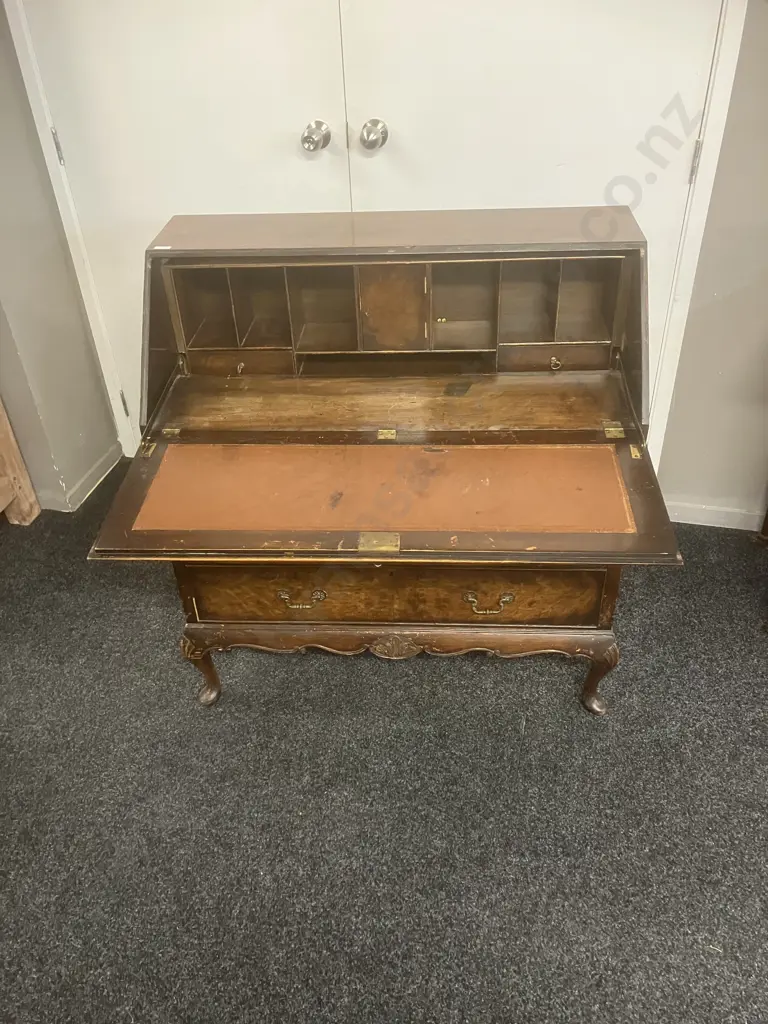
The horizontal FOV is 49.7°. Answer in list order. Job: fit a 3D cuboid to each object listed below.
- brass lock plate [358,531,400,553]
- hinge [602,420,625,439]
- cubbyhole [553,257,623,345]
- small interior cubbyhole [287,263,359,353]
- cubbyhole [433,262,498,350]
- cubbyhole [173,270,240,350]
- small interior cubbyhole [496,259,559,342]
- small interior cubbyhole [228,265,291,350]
[{"bbox_3d":[-0.007,0.045,1.248,0.061,0.005,0.046,0,37,4],"label":"brass lock plate"},{"bbox_3d":[0.406,-0.145,1.462,0.034,0.005,0.057,0,37,4],"label":"hinge"},{"bbox_3d":[0.388,-0.434,1.617,0.104,0.165,0.142,0,37,4],"label":"cubbyhole"},{"bbox_3d":[-0.113,-0.430,1.654,0.125,0.177,0.142,0,37,4],"label":"small interior cubbyhole"},{"bbox_3d":[0.160,-0.429,1.636,0.123,0.177,0.142,0,37,4],"label":"cubbyhole"},{"bbox_3d":[-0.341,-0.436,1.667,0.103,0.165,0.142,0,37,4],"label":"cubbyhole"},{"bbox_3d":[0.279,-0.434,1.624,0.106,0.165,0.142,0,37,4],"label":"small interior cubbyhole"},{"bbox_3d":[-0.233,-0.436,1.659,0.104,0.165,0.142,0,37,4],"label":"small interior cubbyhole"}]

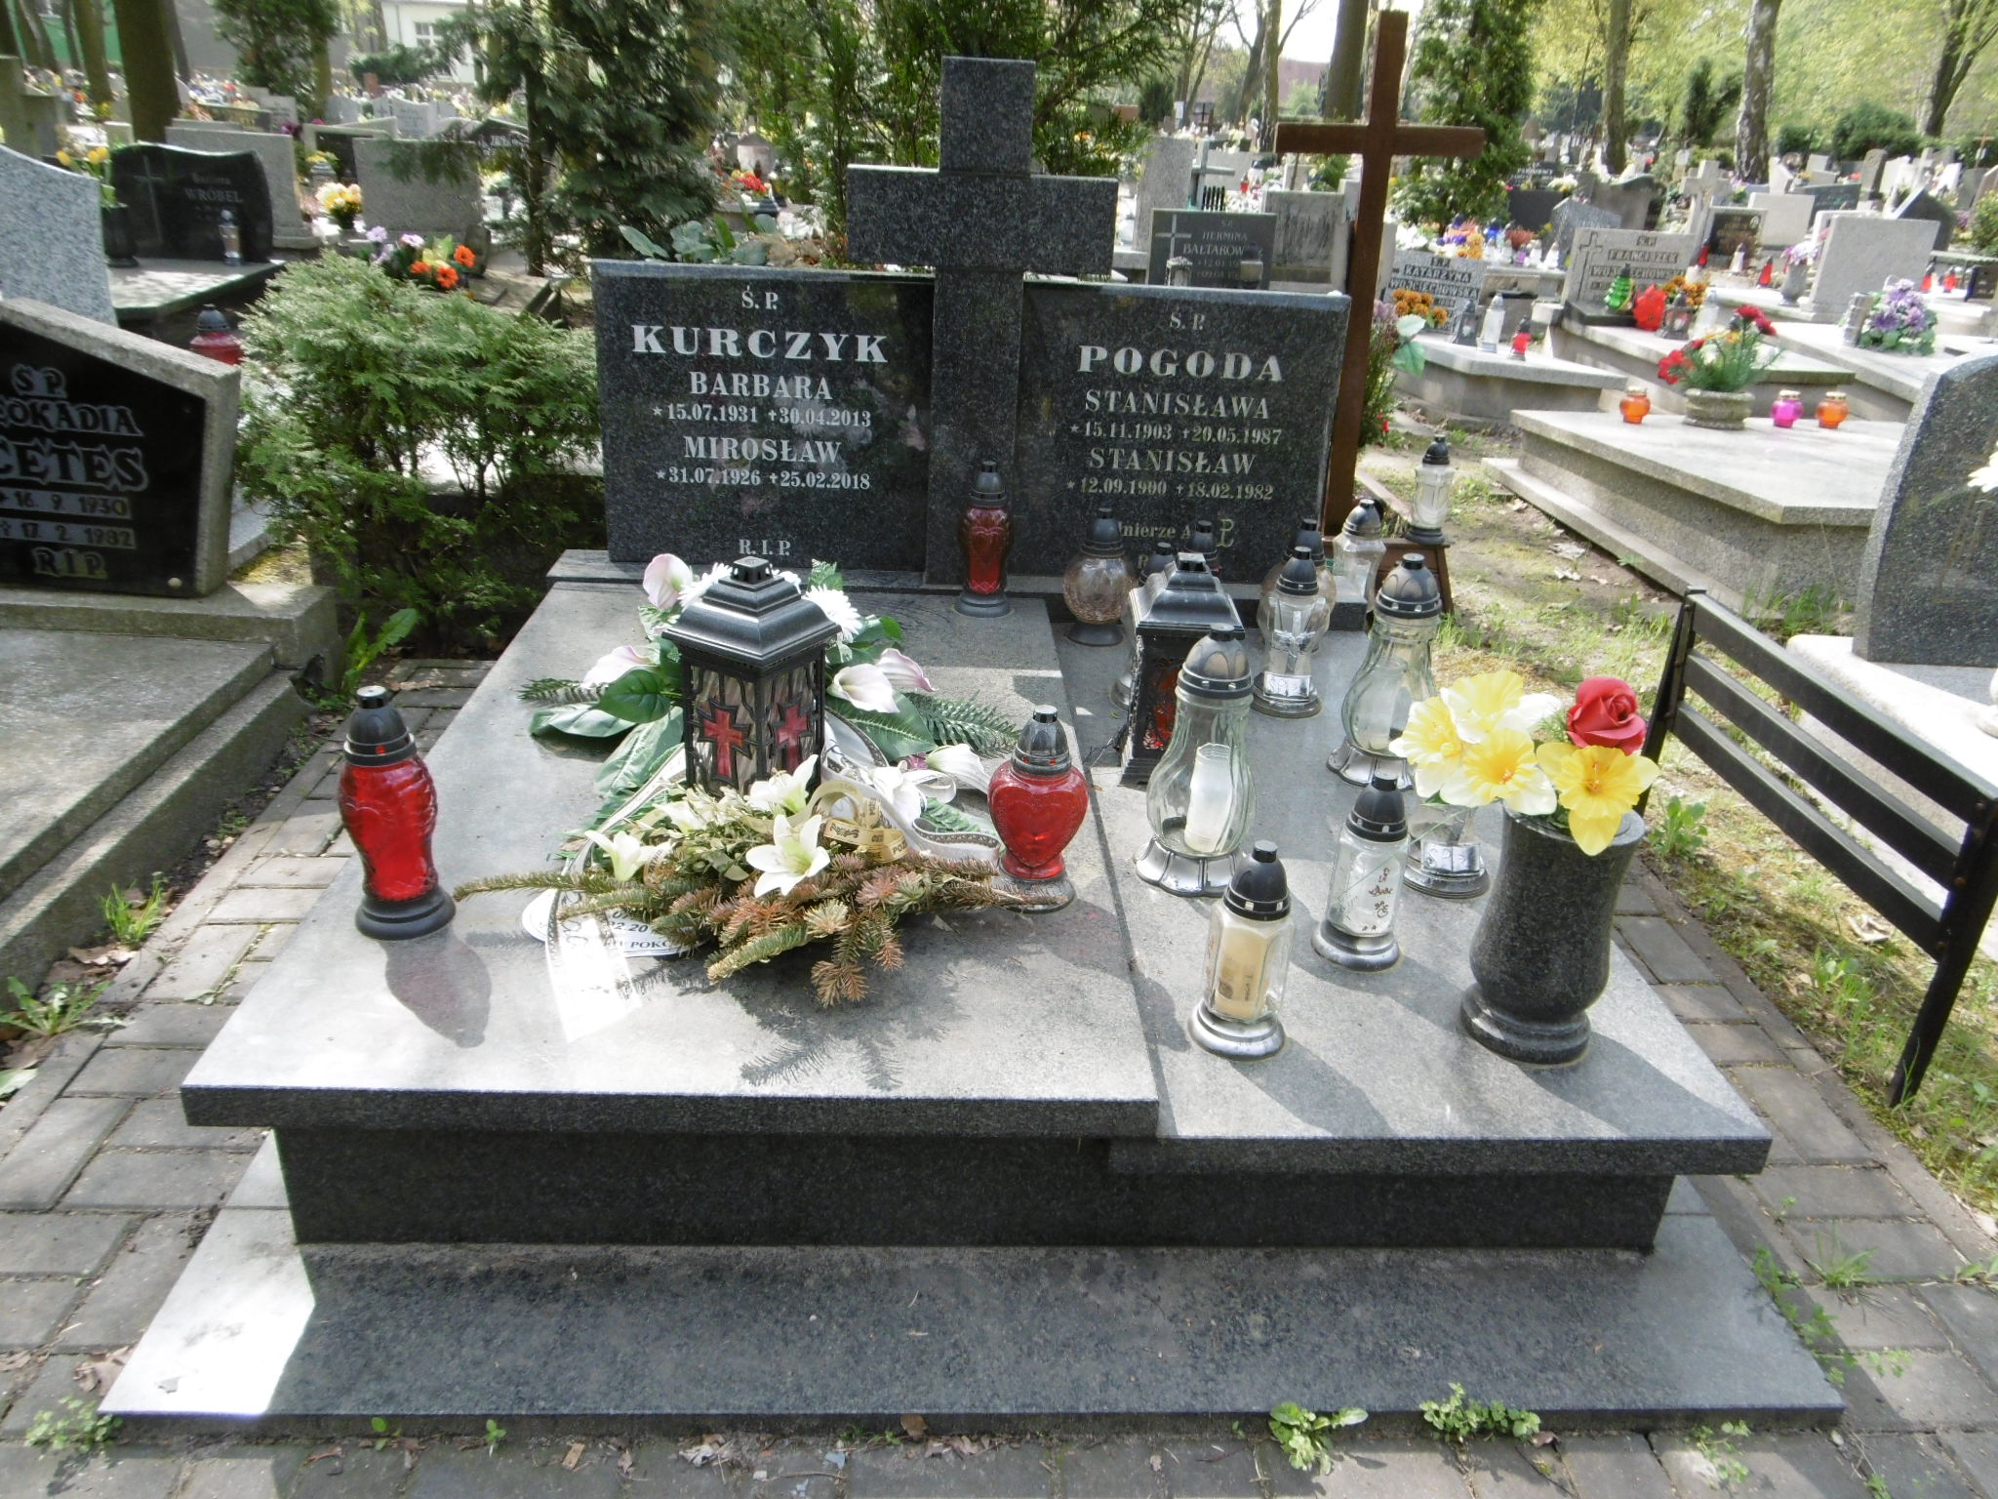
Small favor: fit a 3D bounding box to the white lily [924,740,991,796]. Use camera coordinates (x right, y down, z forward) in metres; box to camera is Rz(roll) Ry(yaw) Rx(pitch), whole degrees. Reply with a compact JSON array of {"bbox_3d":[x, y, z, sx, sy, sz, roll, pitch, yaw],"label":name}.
[{"bbox_3d":[-0.060,0.027,2.050,0.102,0.057,0.070,10,26,16],"label":"white lily"}]

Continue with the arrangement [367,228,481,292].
[{"bbox_3d":[-2.583,-2.194,6.211,0.470,0.280,0.310,1,24,-3],"label":"arrangement"}]

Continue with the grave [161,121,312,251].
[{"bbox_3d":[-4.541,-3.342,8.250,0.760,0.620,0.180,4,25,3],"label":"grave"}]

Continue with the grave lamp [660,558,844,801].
[{"bbox_3d":[-0.342,-0.083,1.949,0.175,0.377,0.175,16,27,27],"label":"grave lamp"}]

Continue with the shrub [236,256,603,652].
[{"bbox_3d":[-1.268,-0.698,3.214,0.950,0.840,0.750,1,25,-4],"label":"shrub"}]

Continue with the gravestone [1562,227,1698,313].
[{"bbox_3d":[3.388,-2.568,7.425,0.660,0.420,0.120,1,24,-3],"label":"gravestone"}]

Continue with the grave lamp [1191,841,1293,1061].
[{"bbox_3d":[0.305,0.233,1.657,0.124,0.257,0.124,1,25,-3],"label":"grave lamp"}]

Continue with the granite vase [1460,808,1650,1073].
[{"bbox_3d":[0.673,0.222,1.675,0.172,0.295,0.172,1,25,-3],"label":"granite vase"}]

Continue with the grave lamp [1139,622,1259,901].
[{"bbox_3d":[0.288,0.004,1.912,0.168,0.363,0.168,2,26,-4],"label":"grave lamp"}]

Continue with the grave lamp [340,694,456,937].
[{"bbox_3d":[-0.751,0.077,1.702,0.125,0.310,0.125,1,25,-3],"label":"grave lamp"}]

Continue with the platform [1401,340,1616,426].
[{"bbox_3d":[2.570,-1.901,7.129,0.780,0.300,1.150,5,24,4],"label":"platform"}]

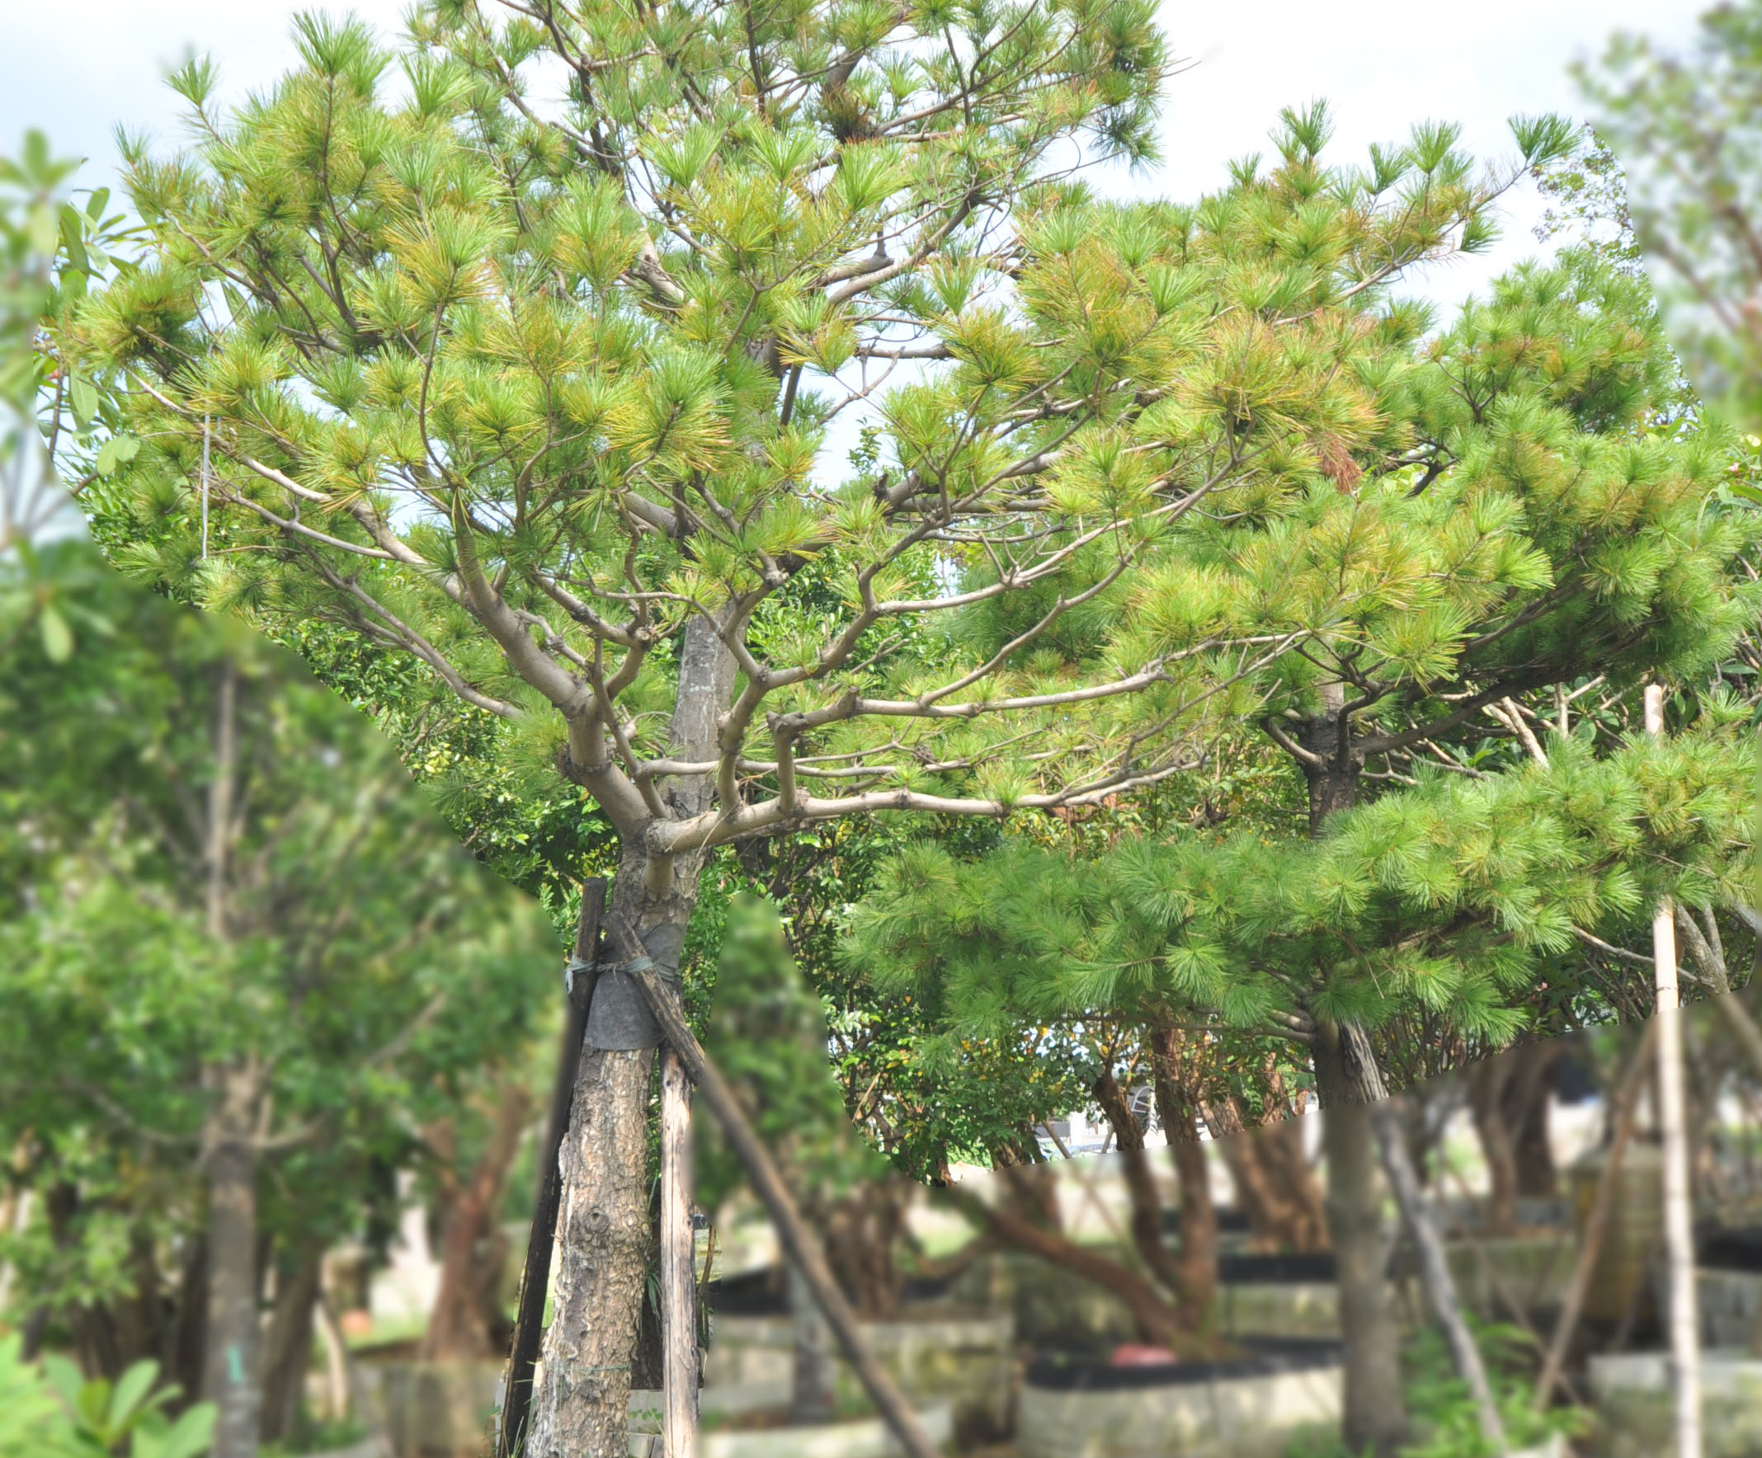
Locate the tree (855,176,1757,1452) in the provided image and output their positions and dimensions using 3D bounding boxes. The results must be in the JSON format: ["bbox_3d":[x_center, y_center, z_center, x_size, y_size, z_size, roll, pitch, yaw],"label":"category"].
[{"bbox_3d":[1.252,0.152,5.709,2.550,3.660,2.400,-1,-10,0],"label":"tree"}]

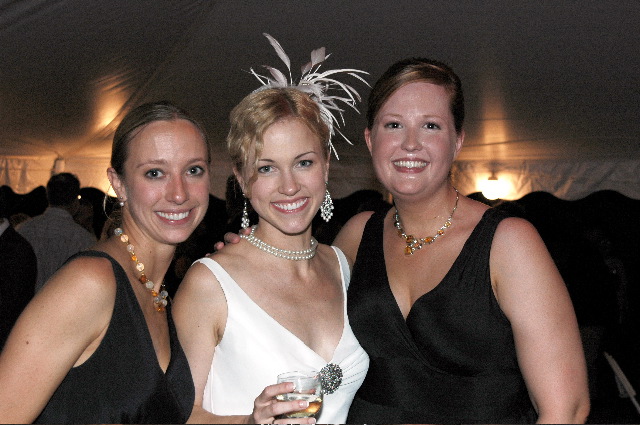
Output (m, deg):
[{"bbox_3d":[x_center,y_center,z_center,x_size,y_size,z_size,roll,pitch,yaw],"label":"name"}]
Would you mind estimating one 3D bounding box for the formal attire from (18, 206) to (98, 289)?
[{"bbox_3d":[-1.429,0.330,5.800,0.520,0.720,0.280,0,1,6],"label":"formal attire"}]

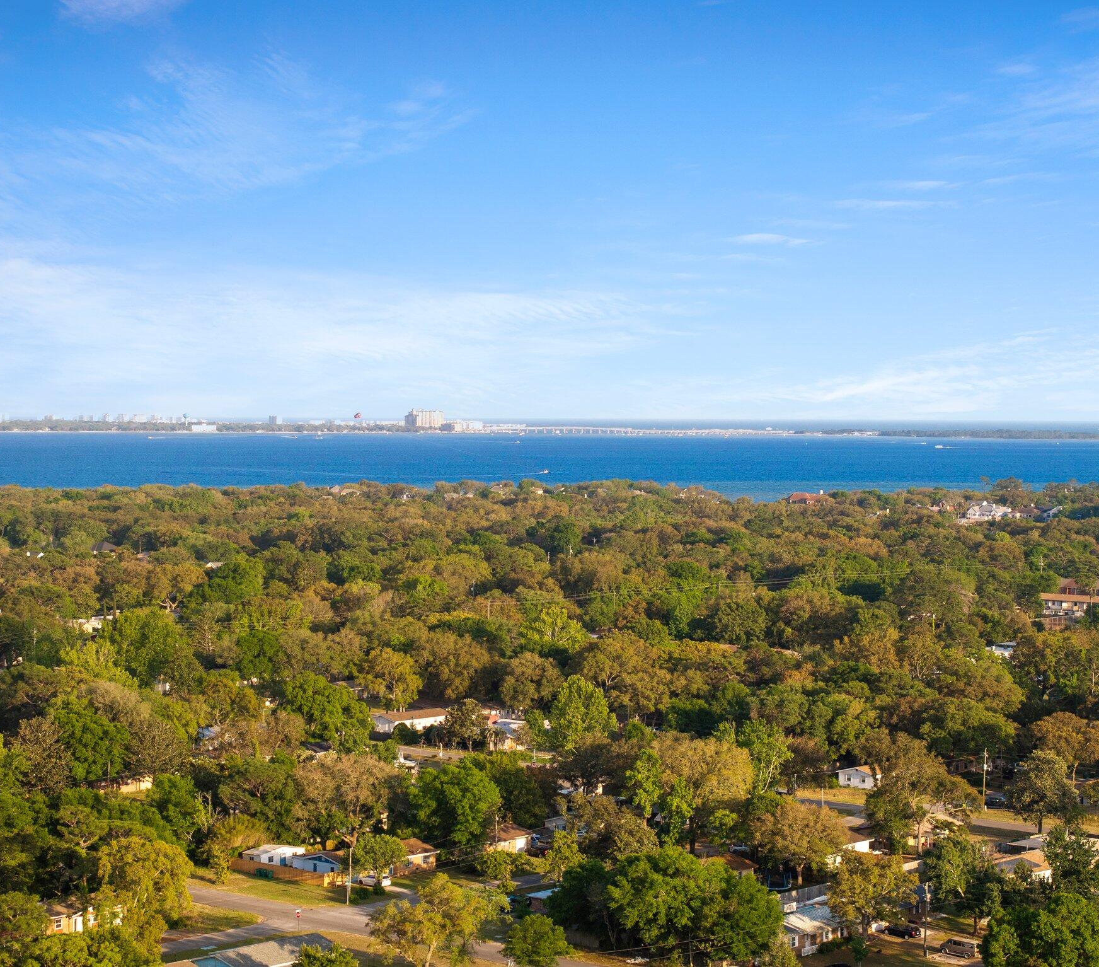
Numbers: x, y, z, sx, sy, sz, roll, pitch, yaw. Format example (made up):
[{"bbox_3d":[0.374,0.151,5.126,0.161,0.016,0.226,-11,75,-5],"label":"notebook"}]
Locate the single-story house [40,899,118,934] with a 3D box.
[{"bbox_3d":[-60.290,53.680,330.640,13.500,4.000,8.600,-1,2,-44],"label":"single-story house"}]

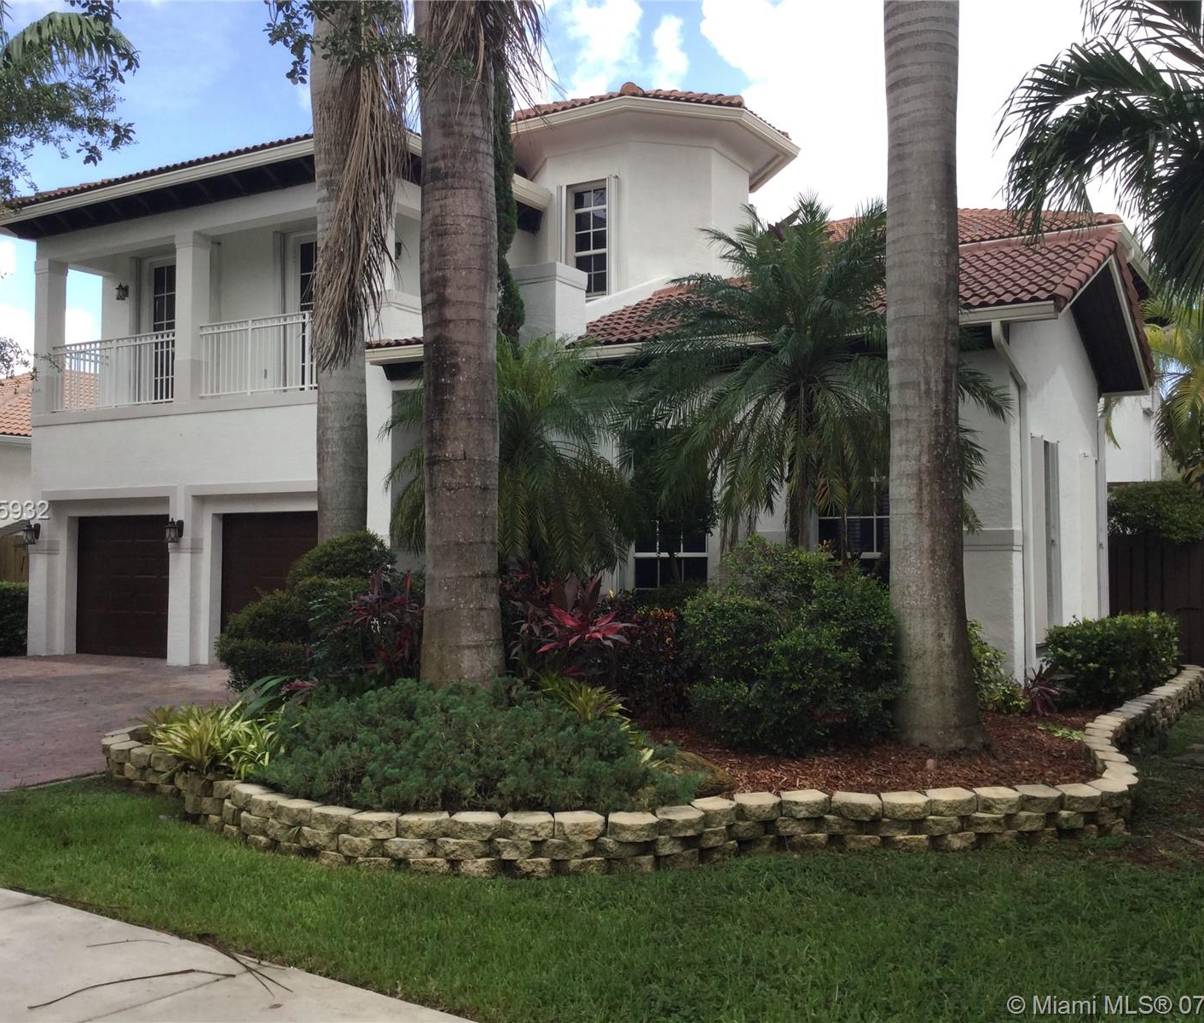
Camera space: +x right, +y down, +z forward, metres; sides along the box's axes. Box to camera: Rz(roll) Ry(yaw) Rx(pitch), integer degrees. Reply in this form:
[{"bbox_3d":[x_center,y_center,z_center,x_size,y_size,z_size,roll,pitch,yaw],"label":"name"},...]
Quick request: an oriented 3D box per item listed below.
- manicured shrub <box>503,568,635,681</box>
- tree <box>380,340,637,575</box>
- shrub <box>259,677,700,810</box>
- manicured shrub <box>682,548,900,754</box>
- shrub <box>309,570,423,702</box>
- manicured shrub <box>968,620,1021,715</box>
[{"bbox_3d":[-0.250,1.125,9.700,1.020,1.340,0.950,0,-2,0],"label":"manicured shrub"},{"bbox_3d":[-0.943,0.020,12.500,2.550,3.600,2.450,0,-2,0],"label":"tree"},{"bbox_3d":[-0.748,1.400,7.550,2.600,0.630,1.550,0,-2,0],"label":"shrub"},{"bbox_3d":[1.461,1.038,9.600,1.700,1.500,1.550,0,-2,0],"label":"manicured shrub"},{"bbox_3d":[-1.943,1.152,10.100,1.000,1.320,1.000,0,-2,0],"label":"shrub"},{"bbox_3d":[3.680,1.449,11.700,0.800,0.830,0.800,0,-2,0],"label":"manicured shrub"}]

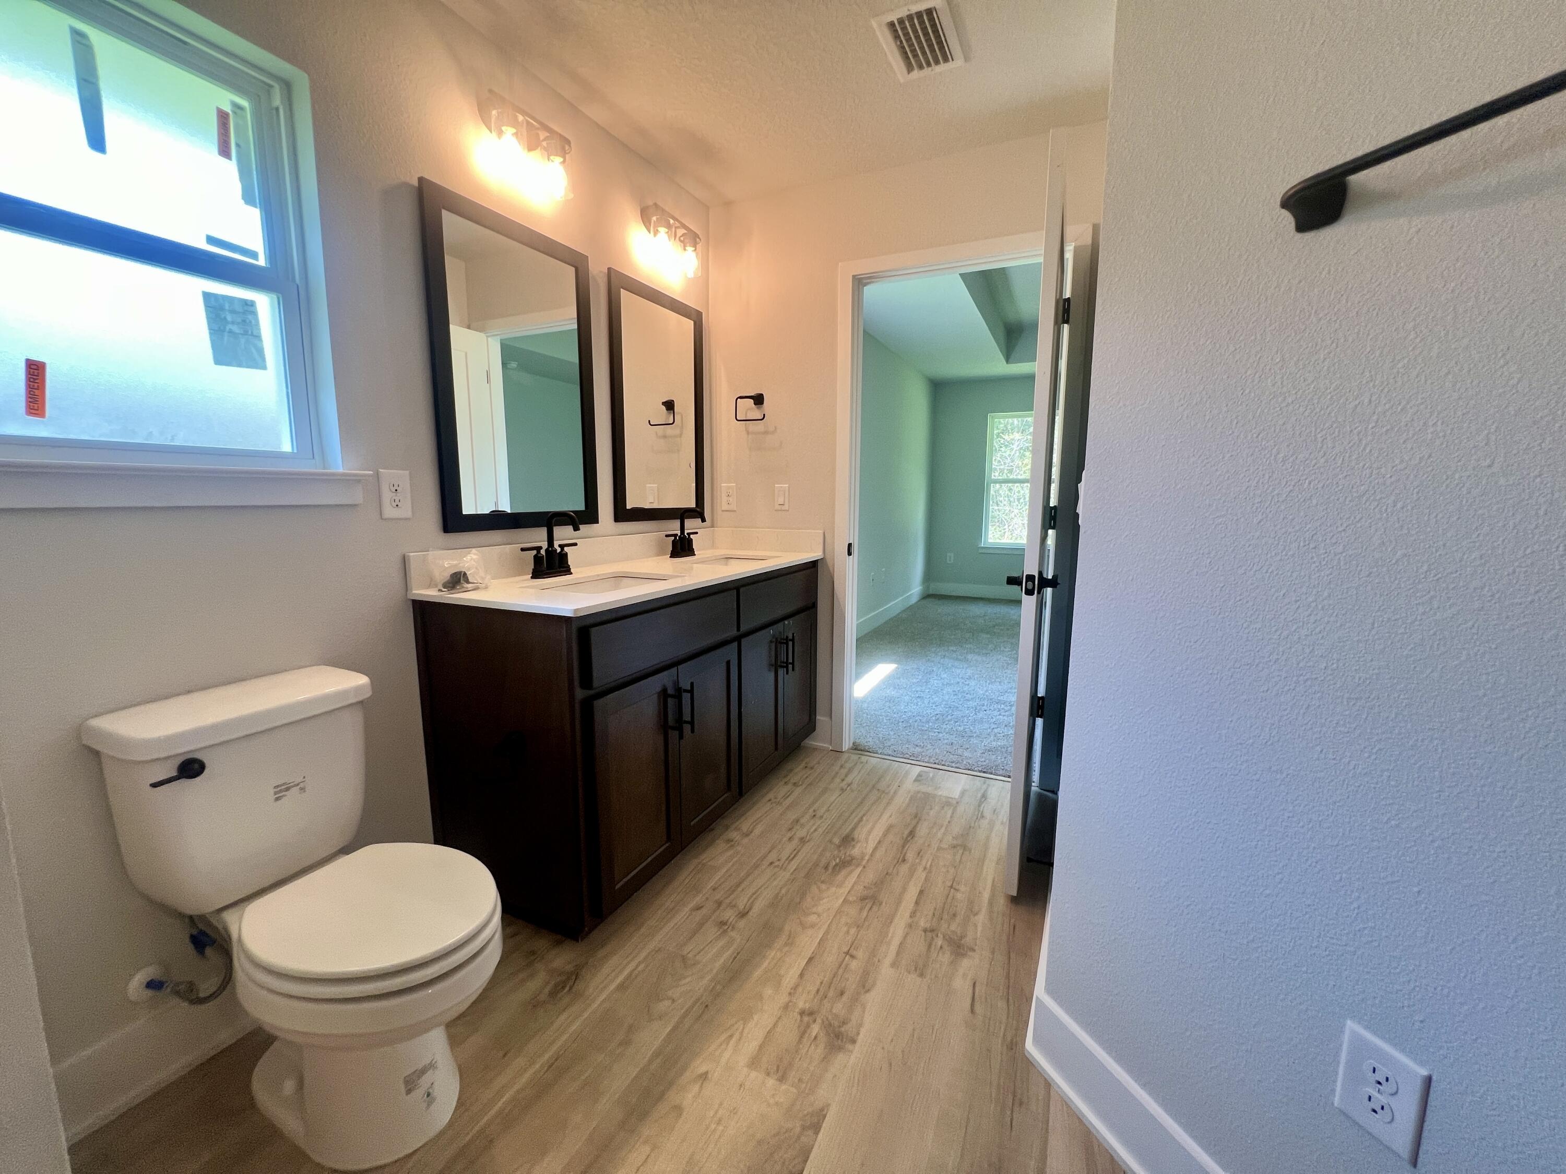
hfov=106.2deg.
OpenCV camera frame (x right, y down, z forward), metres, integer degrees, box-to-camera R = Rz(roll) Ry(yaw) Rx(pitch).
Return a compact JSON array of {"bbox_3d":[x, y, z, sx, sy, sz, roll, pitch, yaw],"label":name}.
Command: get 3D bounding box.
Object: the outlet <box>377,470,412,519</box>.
[{"bbox_3d":[-0.995,-0.237,1.514,0.008,0.121,0.077,4,9,25],"label":"outlet"}]

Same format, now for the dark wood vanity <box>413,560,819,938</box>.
[{"bbox_3d":[-0.418,0.393,2.186,0.550,0.880,1.485,4,9,25],"label":"dark wood vanity"}]

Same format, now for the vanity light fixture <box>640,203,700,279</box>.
[{"bbox_3d":[-0.437,-1.397,2.345,0.150,0.200,0.285,4,9,25],"label":"vanity light fixture"}]

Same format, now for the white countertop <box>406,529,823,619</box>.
[{"bbox_3d":[-0.410,-0.105,2.104,0.572,0.129,1.500,4,9,25],"label":"white countertop"}]

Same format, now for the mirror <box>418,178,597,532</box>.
[{"bbox_3d":[-0.804,-0.642,1.837,0.024,0.910,0.592,4,9,25],"label":"mirror"}]

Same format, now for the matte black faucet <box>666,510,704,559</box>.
[{"bbox_3d":[-0.396,-0.229,2.536,0.145,0.215,0.245,4,9,25],"label":"matte black faucet"}]

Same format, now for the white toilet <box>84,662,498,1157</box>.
[{"bbox_3d":[-0.850,0.610,1.124,0.690,0.760,0.410,4,9,25],"label":"white toilet"}]

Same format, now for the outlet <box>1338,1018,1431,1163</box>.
[{"bbox_3d":[0.720,0.608,0.708,0.008,0.122,0.077,-3,9,-22],"label":"outlet"}]

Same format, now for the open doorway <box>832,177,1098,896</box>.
[{"bbox_3d":[0.650,-0.257,2.360,0.950,2.120,0.190,4,9,25],"label":"open doorway"}]

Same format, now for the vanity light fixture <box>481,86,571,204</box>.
[{"bbox_3d":[-0.742,-1.305,1.716,0.150,0.200,0.280,4,9,25],"label":"vanity light fixture"}]

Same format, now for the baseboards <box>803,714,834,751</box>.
[{"bbox_3d":[0.166,0.679,2.769,0.155,0.147,0.017,4,9,25],"label":"baseboards"}]

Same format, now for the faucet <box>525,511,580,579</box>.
[{"bbox_3d":[-0.710,-0.135,1.889,0.145,0.217,0.240,4,9,25],"label":"faucet"}]

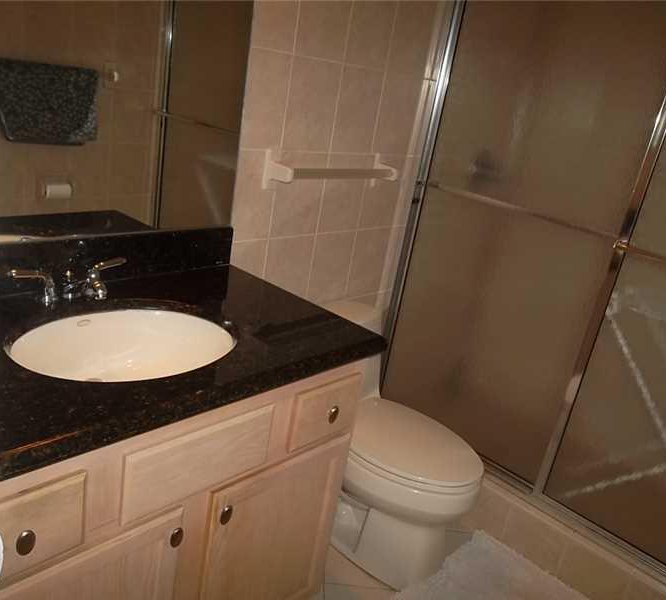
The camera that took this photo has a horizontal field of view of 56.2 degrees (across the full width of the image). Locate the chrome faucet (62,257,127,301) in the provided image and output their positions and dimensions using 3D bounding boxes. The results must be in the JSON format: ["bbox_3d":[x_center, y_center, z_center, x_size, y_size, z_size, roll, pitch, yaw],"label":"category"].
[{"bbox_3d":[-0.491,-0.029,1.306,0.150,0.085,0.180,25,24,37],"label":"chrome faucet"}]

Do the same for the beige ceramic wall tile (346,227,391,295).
[{"bbox_3d":[0.128,-0.135,2.231,0.010,0.251,0.201,25,24,37],"label":"beige ceramic wall tile"}]

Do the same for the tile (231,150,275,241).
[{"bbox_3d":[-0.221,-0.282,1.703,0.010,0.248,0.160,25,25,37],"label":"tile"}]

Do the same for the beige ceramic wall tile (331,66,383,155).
[{"bbox_3d":[0.074,-0.576,1.916,0.010,0.251,0.201,25,24,37],"label":"beige ceramic wall tile"}]

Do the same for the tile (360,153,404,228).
[{"bbox_3d":[0.169,-0.370,2.148,0.010,0.251,0.201,25,24,37],"label":"tile"}]

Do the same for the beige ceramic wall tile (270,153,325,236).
[{"bbox_3d":[-0.101,-0.312,1.850,0.010,0.251,0.201,25,24,37],"label":"beige ceramic wall tile"}]

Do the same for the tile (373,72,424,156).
[{"bbox_3d":[0.208,-0.600,2.042,0.010,0.248,0.197,25,25,37],"label":"tile"}]

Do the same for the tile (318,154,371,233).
[{"bbox_3d":[0.034,-0.341,1.999,0.010,0.251,0.201,25,24,37],"label":"tile"}]

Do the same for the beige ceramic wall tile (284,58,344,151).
[{"bbox_3d":[-0.060,-0.542,1.751,0.010,0.248,0.197,25,25,37],"label":"beige ceramic wall tile"}]

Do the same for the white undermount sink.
[{"bbox_3d":[-0.410,0.159,1.224,0.370,0.180,0.450,25,25,37],"label":"white undermount sink"}]

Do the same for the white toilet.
[{"bbox_3d":[0.136,0.453,1.944,0.690,0.665,0.440,25,25,37],"label":"white toilet"}]

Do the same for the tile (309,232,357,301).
[{"bbox_3d":[-0.006,-0.104,2.063,0.010,0.248,0.197,25,25,37],"label":"tile"}]

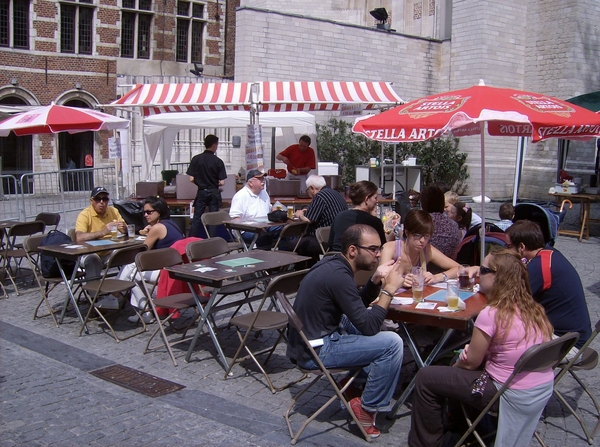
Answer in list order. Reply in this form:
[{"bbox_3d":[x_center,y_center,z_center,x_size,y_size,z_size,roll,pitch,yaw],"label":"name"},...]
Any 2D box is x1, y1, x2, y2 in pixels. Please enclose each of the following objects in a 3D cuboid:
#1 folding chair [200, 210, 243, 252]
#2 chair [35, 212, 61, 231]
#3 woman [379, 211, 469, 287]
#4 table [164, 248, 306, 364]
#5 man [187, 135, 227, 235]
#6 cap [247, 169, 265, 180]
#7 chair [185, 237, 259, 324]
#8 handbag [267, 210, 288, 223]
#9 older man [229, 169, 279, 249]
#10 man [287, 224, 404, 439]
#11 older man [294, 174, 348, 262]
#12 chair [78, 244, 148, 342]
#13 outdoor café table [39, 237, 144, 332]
[{"bbox_3d":[-0.972,0.281,7.948,0.490,0.790,0.460,5,9,33],"label":"folding chair"},{"bbox_3d":[-3.272,0.291,7.681,0.460,0.800,0.490,5,9,34],"label":"chair"},{"bbox_3d":[0.852,0.514,4.431,0.570,1.200,0.750,-2,8,-10],"label":"woman"},{"bbox_3d":[-0.468,0.683,4.972,0.620,0.740,1.100,6,9,37],"label":"table"},{"bbox_3d":[-1.275,-0.308,8.529,0.540,1.810,0.320,2,7,12],"label":"man"},{"bbox_3d":[-0.564,-0.621,7.885,0.260,0.150,0.180,3,8,20],"label":"cap"},{"bbox_3d":[-0.688,0.551,5.686,0.490,0.800,0.460,6,10,38],"label":"chair"},{"bbox_3d":[-0.274,-0.095,7.648,0.280,0.140,0.170,-1,7,-10],"label":"handbag"},{"bbox_3d":[-0.500,-0.027,7.999,0.800,1.320,0.580,5,9,35],"label":"older man"},{"bbox_3d":[0.258,0.613,3.616,0.700,1.230,0.530,-1,8,-2],"label":"man"},{"bbox_3d":[0.307,0.070,7.567,0.750,1.320,0.520,5,8,32],"label":"older man"},{"bbox_3d":[-1.626,0.582,5.515,0.490,0.790,0.460,3,8,20],"label":"chair"},{"bbox_3d":[-1.809,0.551,5.946,0.620,0.740,1.100,6,9,39],"label":"outdoor café table"}]

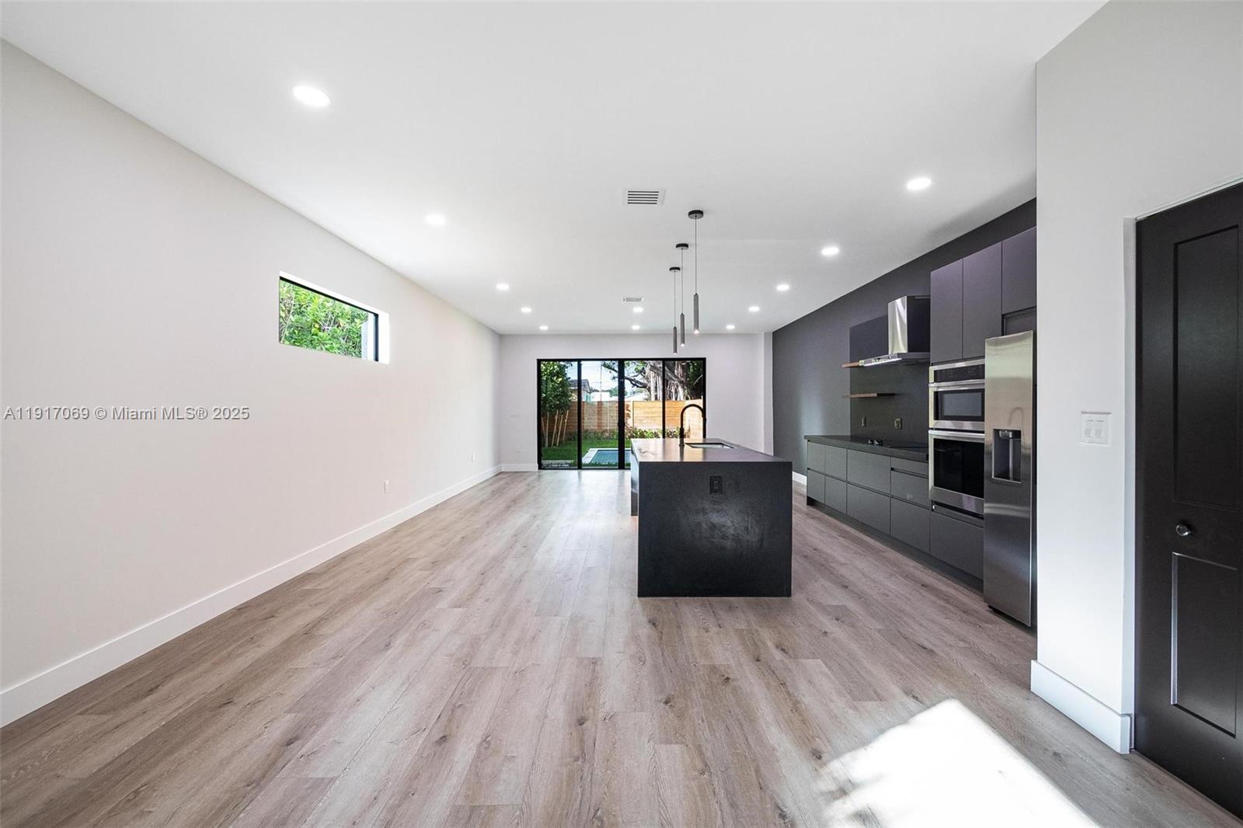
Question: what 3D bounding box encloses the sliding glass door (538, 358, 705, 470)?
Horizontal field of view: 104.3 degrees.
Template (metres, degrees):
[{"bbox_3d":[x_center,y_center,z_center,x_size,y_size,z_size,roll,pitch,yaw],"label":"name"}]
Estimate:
[{"bbox_3d":[0.005,0.013,10.211,3.536,2.350,0.140,0,1,0],"label":"sliding glass door"}]

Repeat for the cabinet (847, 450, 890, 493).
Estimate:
[{"bbox_3d":[2.786,0.574,4.917,0.570,0.360,0.855,0,1,0],"label":"cabinet"}]

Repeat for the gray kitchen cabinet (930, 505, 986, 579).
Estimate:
[{"bbox_3d":[2.783,0.962,3.552,0.570,0.362,0.715,0,1,0],"label":"gray kitchen cabinet"}]

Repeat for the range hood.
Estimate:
[{"bbox_3d":[2.908,-0.858,5.024,0.485,0.661,0.763,0,1,0],"label":"range hood"}]

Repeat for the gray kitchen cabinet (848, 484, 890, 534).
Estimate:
[{"bbox_3d":[2.854,0.970,5.036,0.580,0.356,0.902,0,1,0],"label":"gray kitchen cabinet"}]

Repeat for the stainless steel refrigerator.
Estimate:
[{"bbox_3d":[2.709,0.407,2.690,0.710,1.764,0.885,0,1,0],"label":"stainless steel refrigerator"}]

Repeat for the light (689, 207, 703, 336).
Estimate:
[{"bbox_3d":[0.585,-1.109,3.802,0.117,0.952,0.117,0,1,0],"label":"light"}]

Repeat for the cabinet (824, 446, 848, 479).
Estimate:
[{"bbox_3d":[2.788,0.565,5.654,0.570,0.362,0.600,0,1,0],"label":"cabinet"}]

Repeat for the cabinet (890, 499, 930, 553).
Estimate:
[{"bbox_3d":[2.849,0.972,4.289,0.580,0.351,0.591,0,1,0],"label":"cabinet"}]

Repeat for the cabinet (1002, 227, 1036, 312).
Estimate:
[{"bbox_3d":[2.840,-0.907,2.994,0.580,0.480,0.460,0,1,0],"label":"cabinet"}]

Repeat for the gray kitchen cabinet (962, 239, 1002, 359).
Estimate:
[{"bbox_3d":[2.843,-0.779,3.426,0.580,0.747,0.402,0,1,0],"label":"gray kitchen cabinet"}]

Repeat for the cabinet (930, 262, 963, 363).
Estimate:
[{"bbox_3d":[2.780,-0.773,3.709,0.570,0.725,0.365,0,1,0],"label":"cabinet"}]

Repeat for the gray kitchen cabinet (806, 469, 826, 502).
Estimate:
[{"bbox_3d":[2.863,0.958,6.386,0.580,0.354,0.600,0,1,0],"label":"gray kitchen cabinet"}]

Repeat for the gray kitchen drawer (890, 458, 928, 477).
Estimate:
[{"bbox_3d":[2.784,0.453,4.203,0.570,0.100,0.560,0,1,0],"label":"gray kitchen drawer"}]

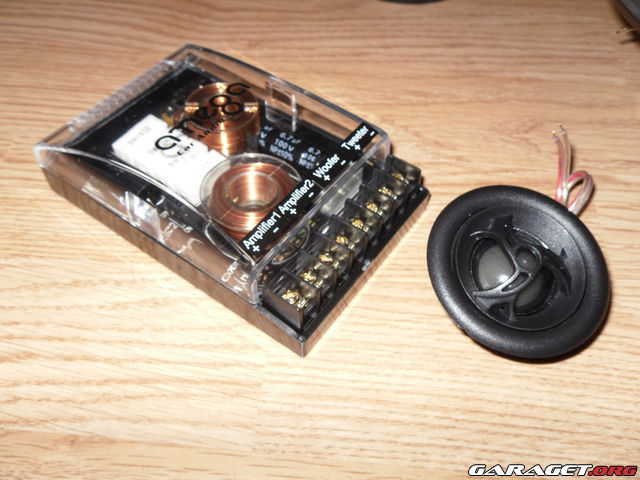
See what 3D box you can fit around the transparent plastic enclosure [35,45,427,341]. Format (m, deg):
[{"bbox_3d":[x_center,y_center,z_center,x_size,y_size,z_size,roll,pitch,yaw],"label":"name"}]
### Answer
[{"bbox_3d":[-0.032,-0.028,0.246,0.126,0.036,0.084,30,56,20],"label":"transparent plastic enclosure"}]

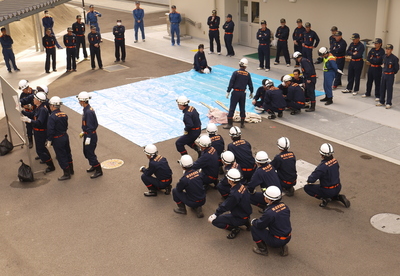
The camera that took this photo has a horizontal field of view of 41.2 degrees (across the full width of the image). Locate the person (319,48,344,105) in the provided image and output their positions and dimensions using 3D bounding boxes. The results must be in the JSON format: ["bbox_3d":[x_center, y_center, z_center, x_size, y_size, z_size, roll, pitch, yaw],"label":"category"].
[{"bbox_3d":[3.696,-1.807,15.283,0.620,1.620,0.550,-10,22,-18],"label":"person"}]

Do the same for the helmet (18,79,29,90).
[{"bbox_3d":[-4.176,-1.267,12.591,0.290,0.190,0.250,-30,30,-18],"label":"helmet"}]

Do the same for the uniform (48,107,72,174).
[{"bbox_3d":[-2.944,0.070,11.197,0.520,1.420,0.420,-16,25,-33],"label":"uniform"}]

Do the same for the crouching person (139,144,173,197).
[{"bbox_3d":[-0.857,0.626,10.237,0.700,1.030,0.520,2,21,13],"label":"crouching person"}]

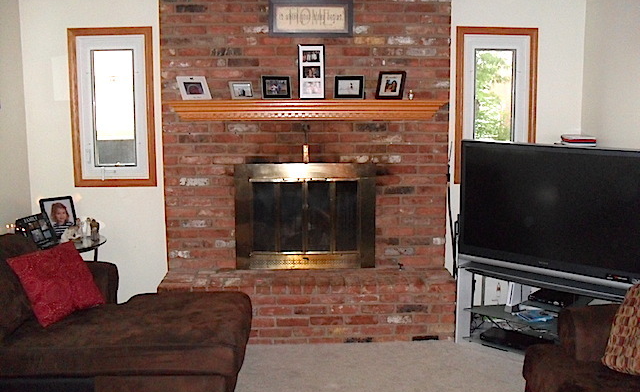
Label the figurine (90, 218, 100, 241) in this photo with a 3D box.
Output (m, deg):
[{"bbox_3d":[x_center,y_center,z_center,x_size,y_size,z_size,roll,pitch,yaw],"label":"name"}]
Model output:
[{"bbox_3d":[-1.466,0.223,4.215,0.060,0.137,0.050,-2,7,-16],"label":"figurine"}]

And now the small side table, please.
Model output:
[{"bbox_3d":[-1.681,0.625,4.170,0.600,0.650,0.600,-1,7,-2],"label":"small side table"}]

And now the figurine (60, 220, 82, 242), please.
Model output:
[{"bbox_3d":[-1.597,0.229,4.149,0.135,0.145,0.080,-2,7,-16],"label":"figurine"}]

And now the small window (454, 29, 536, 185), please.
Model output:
[{"bbox_3d":[1.264,-0.642,4.658,0.587,1.110,0.080,-1,7,-2],"label":"small window"}]

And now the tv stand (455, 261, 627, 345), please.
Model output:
[{"bbox_3d":[1.420,0.719,3.885,1.100,0.500,0.450,6,9,43],"label":"tv stand"}]

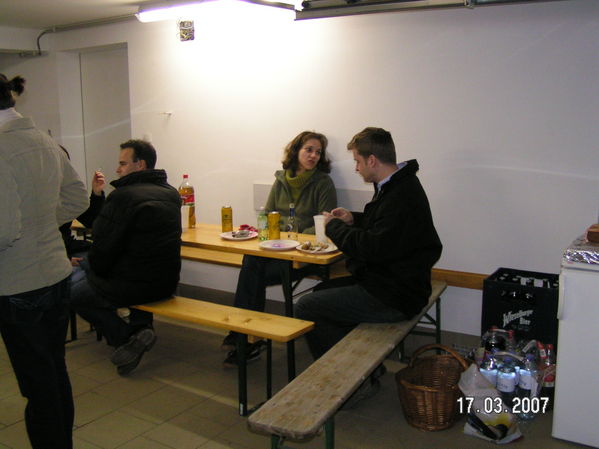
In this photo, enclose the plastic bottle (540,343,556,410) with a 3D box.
[{"bbox_3d":[1.282,0.772,3.355,0.088,0.335,0.088,5,10,33],"label":"plastic bottle"}]

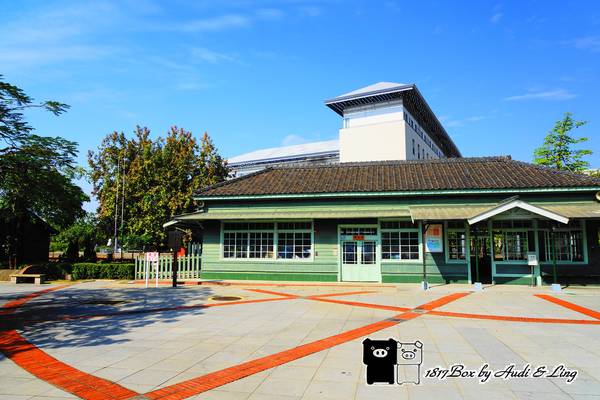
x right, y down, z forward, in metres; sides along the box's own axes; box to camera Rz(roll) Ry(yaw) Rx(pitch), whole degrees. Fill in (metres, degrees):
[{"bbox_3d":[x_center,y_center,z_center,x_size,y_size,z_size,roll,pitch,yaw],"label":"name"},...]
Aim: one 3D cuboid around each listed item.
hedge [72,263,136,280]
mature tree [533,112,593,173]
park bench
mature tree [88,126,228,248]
[{"bbox_3d":[-9.582,3.488,19.677,3.150,0.800,0.800,-1,-6,9],"label":"hedge"},{"bbox_3d":[23.071,-1.134,34.319,6.300,13.129,6.300,0,-6,0],"label":"mature tree"},{"bbox_3d":[-11.564,3.395,17.129,1.330,0.440,0.420,-1,-6,9],"label":"park bench"},{"bbox_3d":[-13.064,-0.543,36.267,12.300,12.371,12.300,0,-6,0],"label":"mature tree"}]

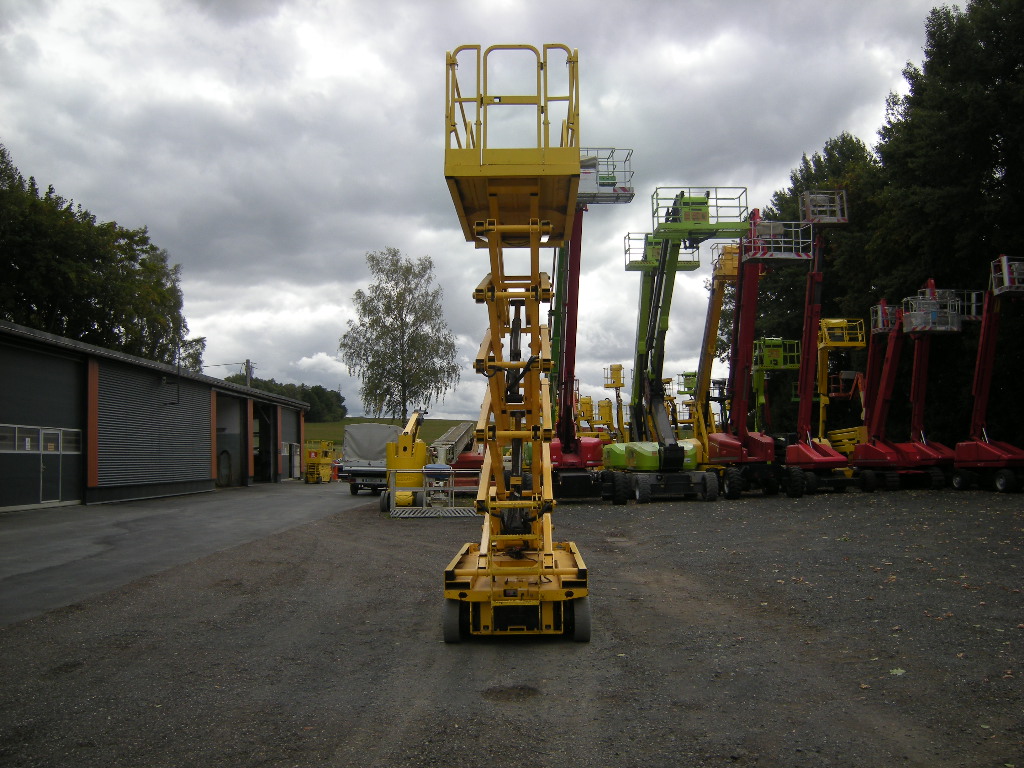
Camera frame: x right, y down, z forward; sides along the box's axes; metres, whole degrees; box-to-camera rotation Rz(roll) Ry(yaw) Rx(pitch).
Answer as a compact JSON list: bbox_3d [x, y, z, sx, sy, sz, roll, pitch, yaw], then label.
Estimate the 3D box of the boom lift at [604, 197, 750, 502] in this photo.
[{"bbox_3d":[5.200,-1.206,26.783,4.000,9.800,4.800,0,-5,0],"label":"boom lift"}]

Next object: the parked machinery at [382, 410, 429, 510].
[{"bbox_3d":[-2.870,2.053,22.709,1.200,2.650,3.400,0,-5,2],"label":"parked machinery"}]

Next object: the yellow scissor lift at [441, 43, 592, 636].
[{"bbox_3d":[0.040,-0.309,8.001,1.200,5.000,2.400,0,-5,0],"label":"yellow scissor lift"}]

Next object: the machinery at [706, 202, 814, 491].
[{"bbox_3d":[8.400,-1.111,28.581,3.100,9.900,4.800,1,-5,-8],"label":"machinery"}]

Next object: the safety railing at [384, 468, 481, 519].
[{"bbox_3d":[-1.750,2.546,19.358,2.150,1.130,1.000,0,-5,0],"label":"safety railing"}]

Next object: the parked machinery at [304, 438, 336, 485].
[{"bbox_3d":[-9.050,3.600,39.137,0.900,2.200,2.200,0,-5,0],"label":"parked machinery"}]

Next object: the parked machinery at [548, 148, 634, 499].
[{"bbox_3d":[2.300,-2.029,27.150,3.000,11.500,4.800,0,-5,0],"label":"parked machinery"}]

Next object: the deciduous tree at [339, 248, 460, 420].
[{"bbox_3d":[-7.200,-1.520,55.300,7.800,15.000,7.800,0,-5,0],"label":"deciduous tree"}]

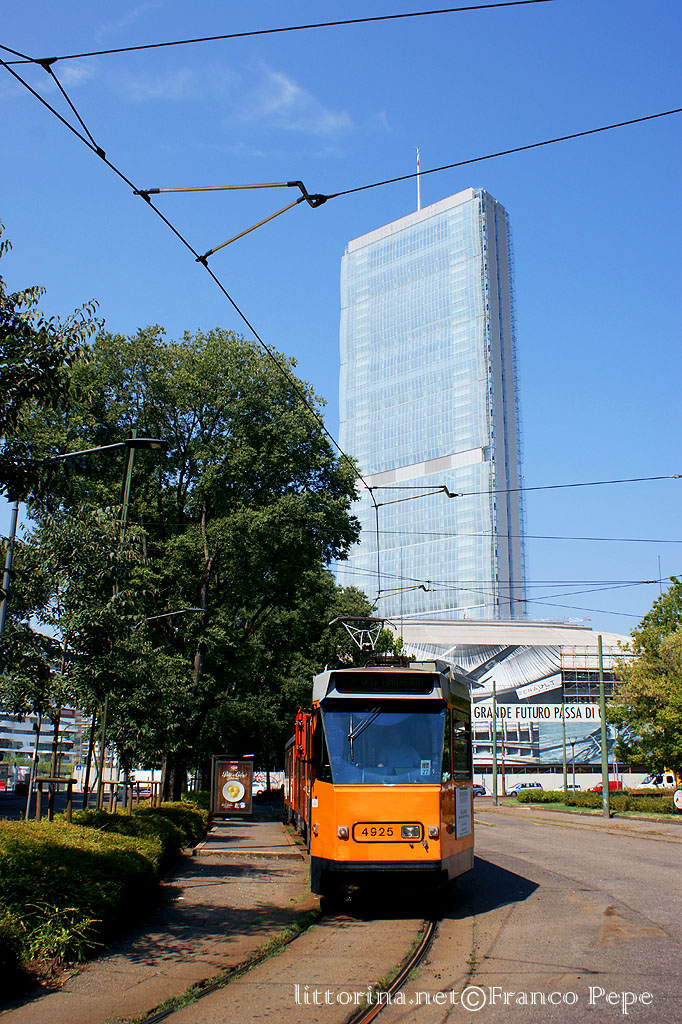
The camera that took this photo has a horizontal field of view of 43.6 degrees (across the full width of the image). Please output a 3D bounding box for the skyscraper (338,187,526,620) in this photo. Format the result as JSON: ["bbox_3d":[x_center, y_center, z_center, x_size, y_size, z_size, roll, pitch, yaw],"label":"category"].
[{"bbox_3d":[31.600,-11.586,307.173,61.500,209.200,23.500,-12,-21,34],"label":"skyscraper"}]

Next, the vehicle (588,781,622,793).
[{"bbox_3d":[30.026,31.683,97.062,4.000,1.780,1.720,1,-17,0],"label":"vehicle"}]

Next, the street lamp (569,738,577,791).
[{"bbox_3d":[21.327,23.841,78.531,0.800,5.500,0.800,1,-17,0],"label":"street lamp"}]

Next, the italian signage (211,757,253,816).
[{"bbox_3d":[-3.909,9.799,30.451,1.450,2.100,0.250,2,-17,-5],"label":"italian signage"}]

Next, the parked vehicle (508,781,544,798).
[{"bbox_3d":[20.888,31.706,97.025,4.300,1.500,1.750,1,-17,0],"label":"parked vehicle"}]

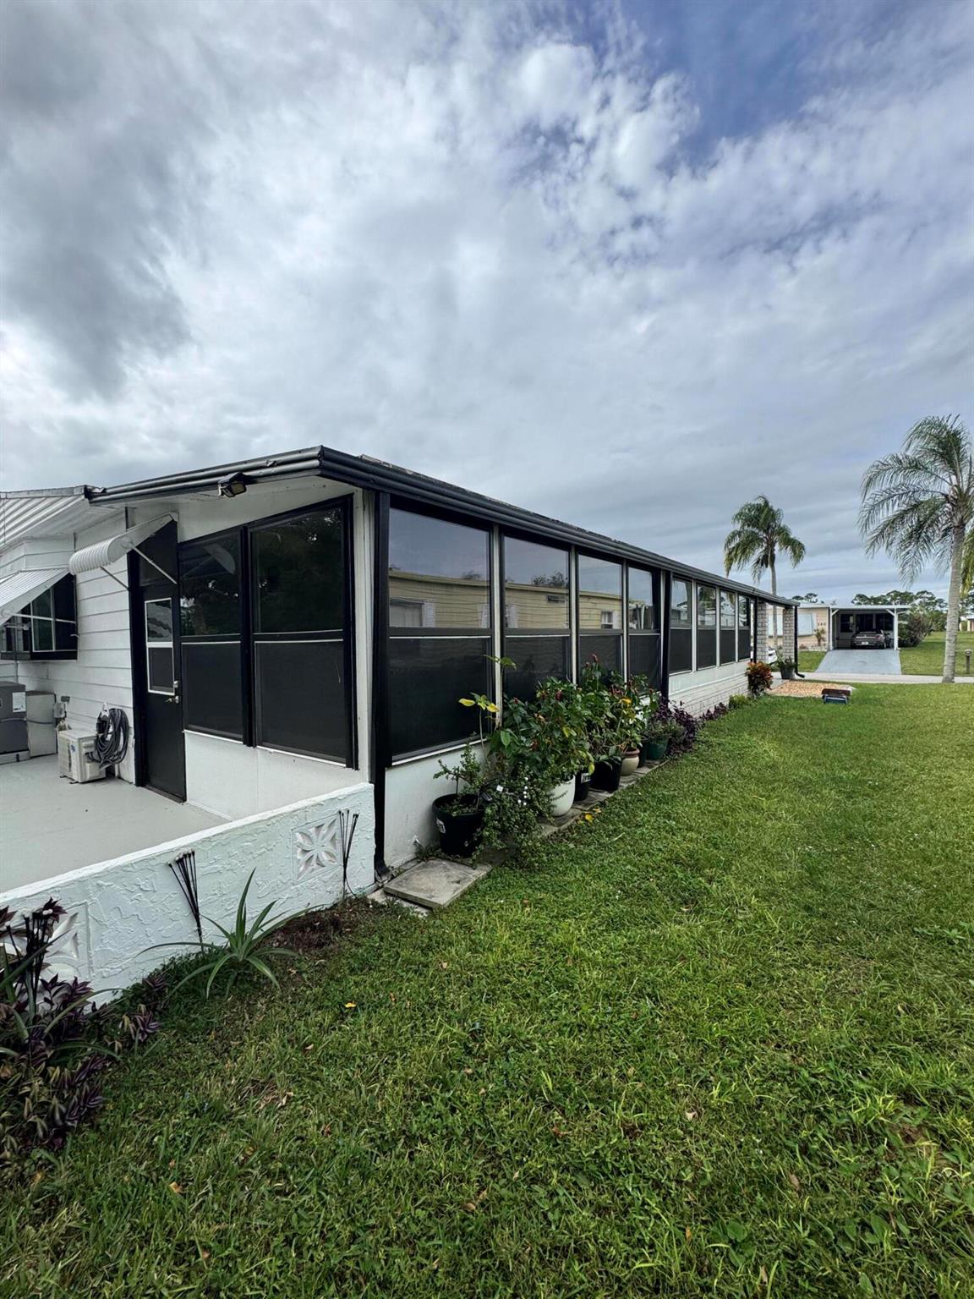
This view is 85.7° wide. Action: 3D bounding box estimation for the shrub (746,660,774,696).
[{"bbox_3d":[5.820,0.623,11.200,0.600,0.770,0.580,-1,1,0],"label":"shrub"}]

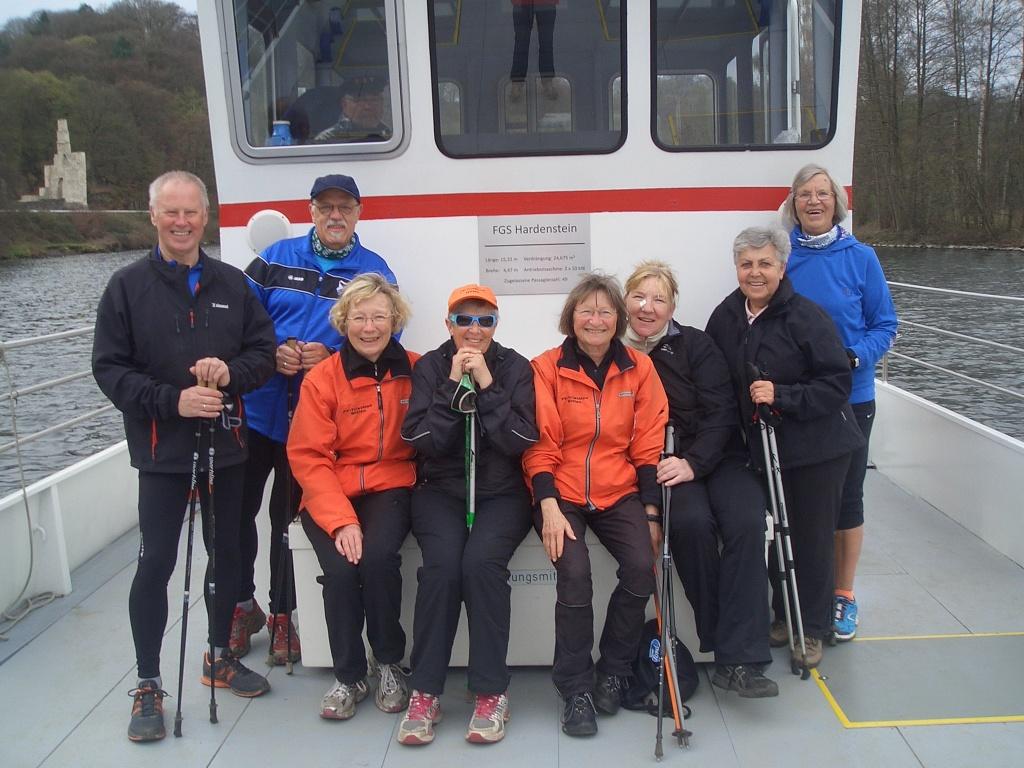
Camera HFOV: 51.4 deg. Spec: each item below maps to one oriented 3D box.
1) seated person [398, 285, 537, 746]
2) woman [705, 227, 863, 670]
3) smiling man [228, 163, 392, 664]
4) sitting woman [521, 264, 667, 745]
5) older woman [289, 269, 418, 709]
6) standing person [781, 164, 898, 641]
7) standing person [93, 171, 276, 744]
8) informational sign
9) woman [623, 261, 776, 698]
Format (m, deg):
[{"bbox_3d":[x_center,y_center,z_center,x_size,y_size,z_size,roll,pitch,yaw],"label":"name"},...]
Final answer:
[{"bbox_3d":[-0.141,0.363,3.526,0.470,1.370,0.720,-2,8,-3],"label":"seated person"},{"bbox_3d":[0.956,0.215,3.772,0.550,1.550,0.450,2,9,23],"label":"woman"},{"bbox_3d":[-0.697,0.116,3.974,0.620,1.760,0.420,-3,8,-11],"label":"smiling man"},{"bbox_3d":[0.279,0.340,3.545,0.490,1.390,0.730,-1,8,4],"label":"sitting woman"},{"bbox_3d":[-0.522,0.341,3.643,0.480,1.410,0.700,-3,8,-10],"label":"older woman"},{"bbox_3d":[1.202,0.068,4.014,0.500,1.750,0.380,1,8,17],"label":"standing person"},{"bbox_3d":[-1.025,0.206,3.440,0.590,1.760,0.500,-4,8,-17],"label":"standing person"},{"bbox_3d":[0.093,-0.519,4.300,0.451,0.319,0.015,-1,8,2],"label":"informational sign"},{"bbox_3d":[0.637,0.287,3.710,0.520,1.430,0.700,0,8,7],"label":"woman"}]

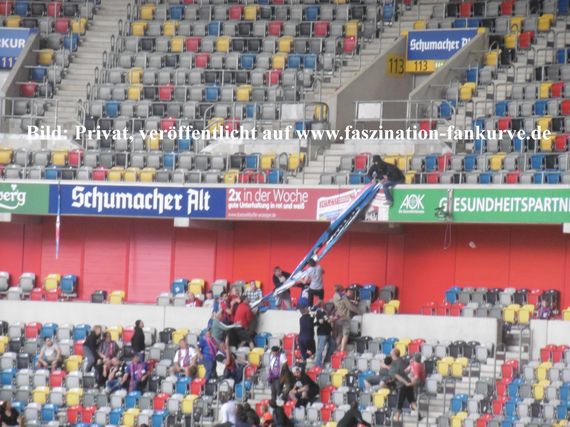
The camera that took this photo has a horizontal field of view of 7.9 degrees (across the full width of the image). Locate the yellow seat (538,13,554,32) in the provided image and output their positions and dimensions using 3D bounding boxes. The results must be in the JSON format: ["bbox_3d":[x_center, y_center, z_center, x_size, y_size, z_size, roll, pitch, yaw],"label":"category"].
[{"bbox_3d":[7.156,-5.199,112.600,0.420,0.480,0.300,2,3,41],"label":"yellow seat"}]

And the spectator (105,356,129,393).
[{"bbox_3d":[-4.341,4.276,106.000,0.580,1.200,0.800,1,3,35],"label":"spectator"}]

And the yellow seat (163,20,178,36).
[{"bbox_3d":[-3.341,-5.413,120.600,0.440,0.480,0.320,1,-2,28],"label":"yellow seat"}]

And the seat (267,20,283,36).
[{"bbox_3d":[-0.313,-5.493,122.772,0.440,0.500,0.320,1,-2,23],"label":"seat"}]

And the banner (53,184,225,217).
[{"bbox_3d":[-3.950,-0.313,110.200,5.900,0.830,0.080,1,-2,34],"label":"banner"}]

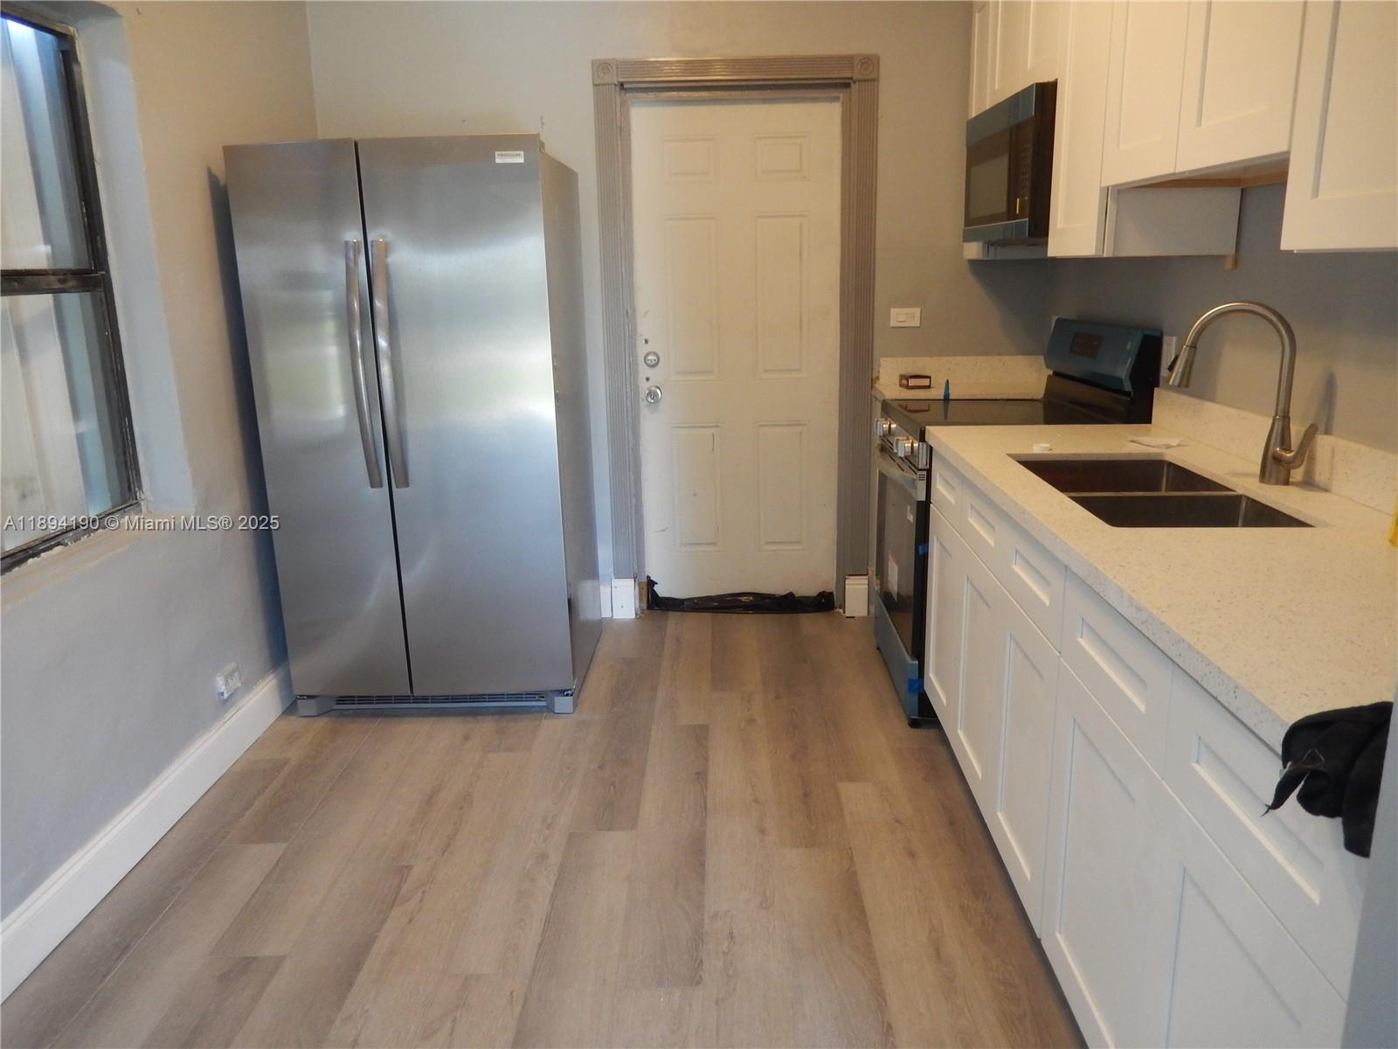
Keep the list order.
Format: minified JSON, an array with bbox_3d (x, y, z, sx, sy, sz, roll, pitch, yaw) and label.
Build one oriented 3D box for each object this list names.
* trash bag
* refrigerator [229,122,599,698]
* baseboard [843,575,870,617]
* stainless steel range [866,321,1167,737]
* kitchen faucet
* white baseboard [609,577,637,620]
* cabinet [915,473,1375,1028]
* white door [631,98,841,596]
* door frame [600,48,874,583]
[{"bbox_3d":[0.172,0.289,4.133,0.786,0.136,0.101,-1,15,2],"label":"trash bag"},{"bbox_3d":[-0.845,-0.315,3.349,0.878,1.742,0.836,-1,15,2],"label":"refrigerator"},{"bbox_3d":[0.634,0.286,4.043,0.098,0.168,0.030,-1,15,2],"label":"baseboard"},{"bbox_3d":[0.952,-0.052,3.303,0.690,1.183,0.760,-1,15,2],"label":"stainless steel range"},{"bbox_3d":[1.109,-0.264,2.054,0.265,0.371,0.101,-1,15,2],"label":"kitchen faucet"},{"bbox_3d":[-0.303,0.299,4.069,0.094,0.168,0.030,-1,15,2],"label":"white baseboard"},{"bbox_3d":[0.957,0.444,1.998,0.609,0.881,2.055,-1,15,2],"label":"cabinet"},{"bbox_3d":[0.153,-0.608,3.912,0.790,1.934,0.055,-1,15,2],"label":"white door"},{"bbox_3d":[0.151,-0.667,3.849,1.022,2.040,0.126,-1,15,2],"label":"door frame"}]

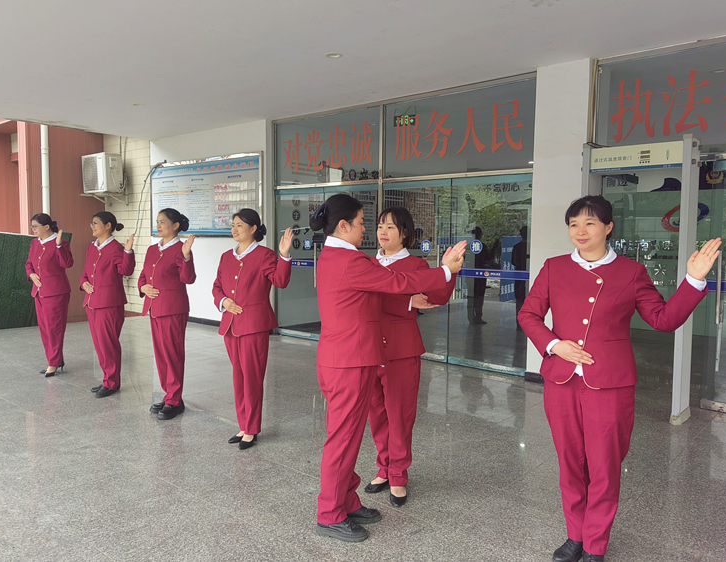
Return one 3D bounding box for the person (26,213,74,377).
[{"bbox_3d":[-3.249,0.140,6.033,0.590,1.630,0.380,2,4,26],"label":"person"}]

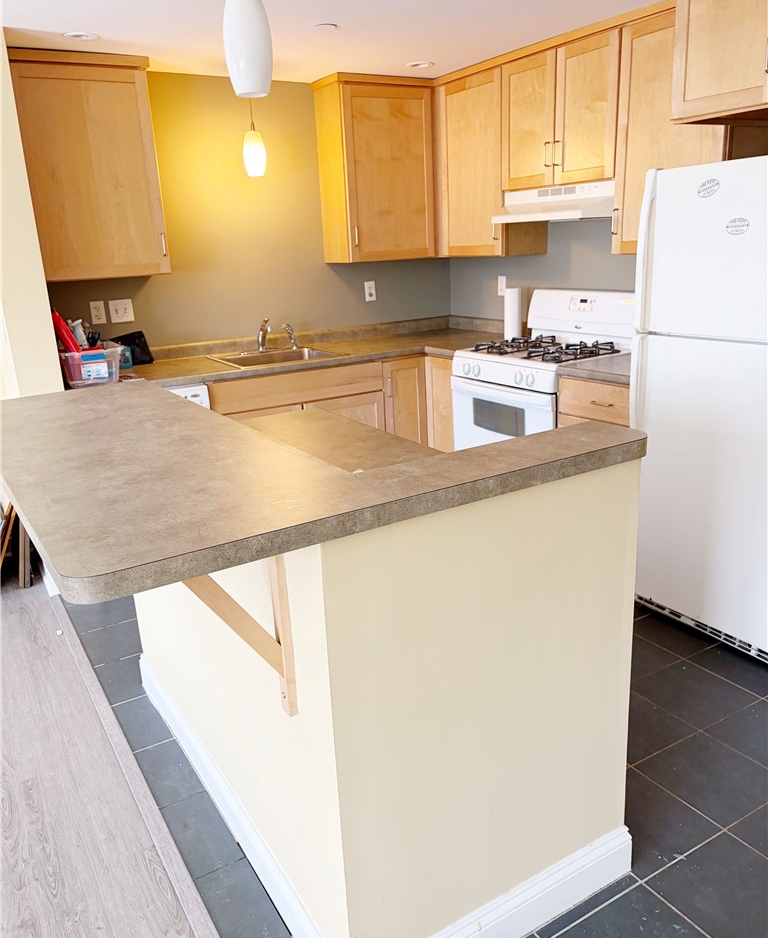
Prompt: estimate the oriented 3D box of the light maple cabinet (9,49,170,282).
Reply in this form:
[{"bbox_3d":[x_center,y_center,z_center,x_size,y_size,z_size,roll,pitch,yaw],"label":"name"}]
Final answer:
[{"bbox_3d":[-1.414,-1.407,3.672,0.595,0.956,0.333,-12,19,-29],"label":"light maple cabinet"}]

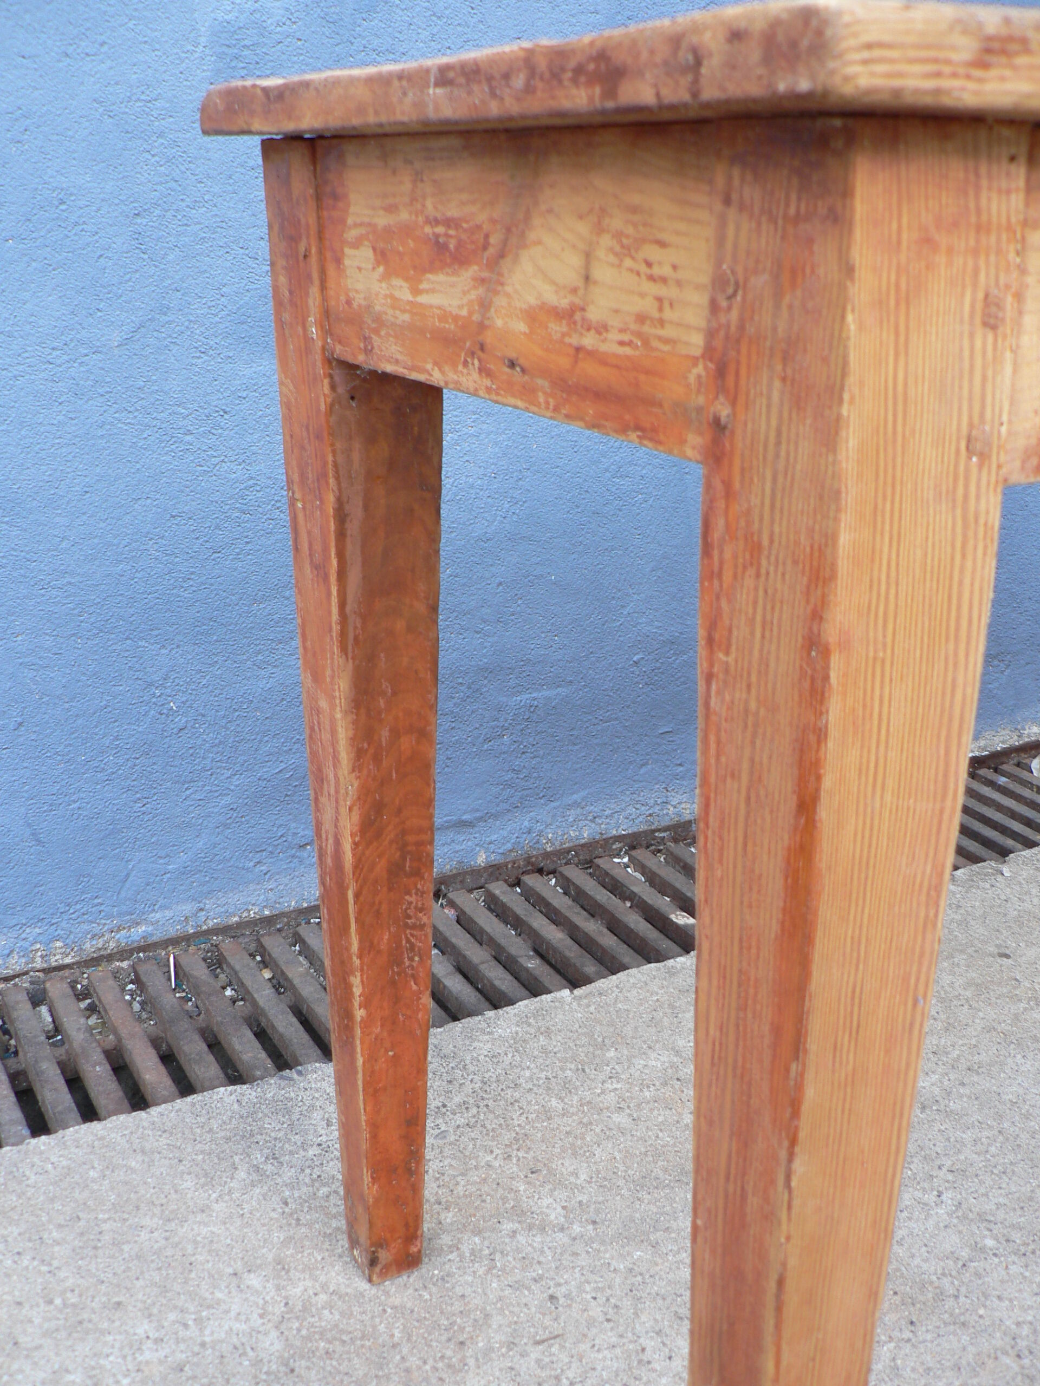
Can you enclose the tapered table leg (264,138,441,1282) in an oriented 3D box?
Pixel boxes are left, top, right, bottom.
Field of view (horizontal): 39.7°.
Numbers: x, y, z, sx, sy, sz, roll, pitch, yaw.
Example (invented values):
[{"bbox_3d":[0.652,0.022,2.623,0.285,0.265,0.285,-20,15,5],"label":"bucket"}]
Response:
[{"bbox_3d":[-0.082,0.054,0.875,0.067,0.730,0.070,-12,24,-27],"label":"tapered table leg"}]

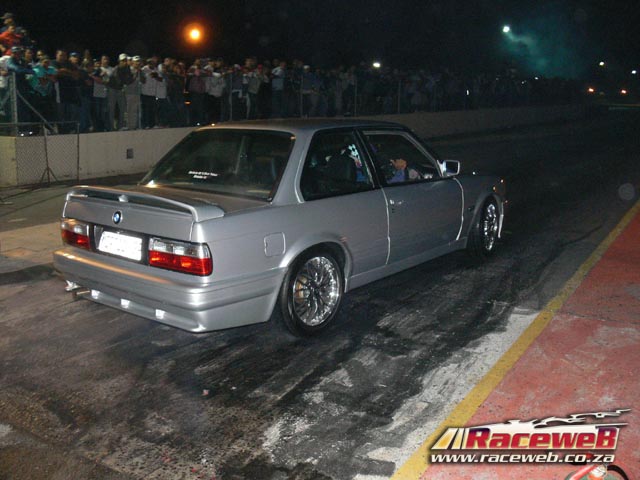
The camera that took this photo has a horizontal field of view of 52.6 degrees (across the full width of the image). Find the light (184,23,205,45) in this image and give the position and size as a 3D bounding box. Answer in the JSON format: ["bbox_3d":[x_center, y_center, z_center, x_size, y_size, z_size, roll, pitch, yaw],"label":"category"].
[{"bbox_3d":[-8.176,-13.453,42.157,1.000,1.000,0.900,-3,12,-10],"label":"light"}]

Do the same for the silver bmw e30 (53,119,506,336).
[{"bbox_3d":[0.103,-0.342,5.562,1.680,1.370,4.340,8,15,38],"label":"silver bmw e30"}]

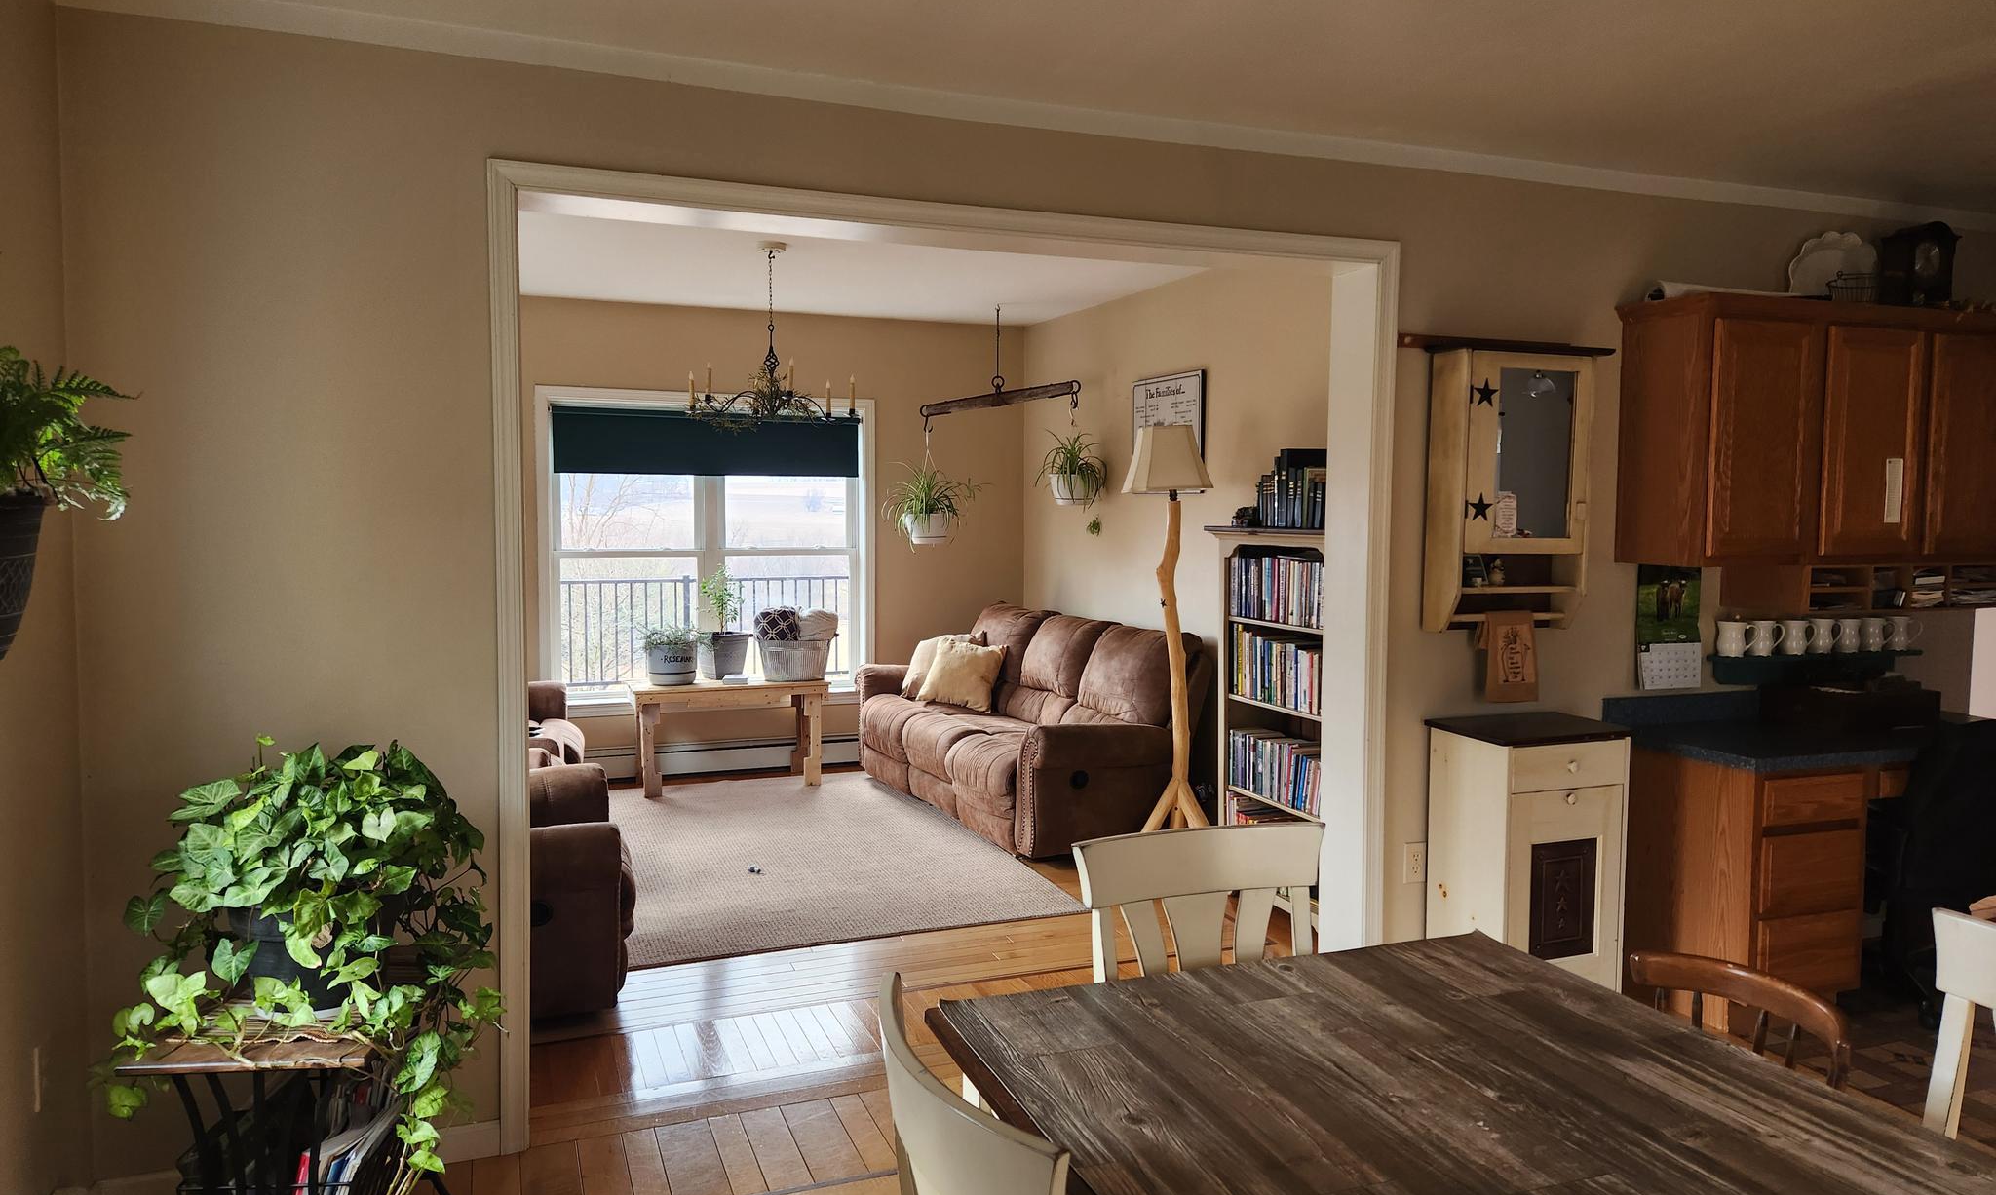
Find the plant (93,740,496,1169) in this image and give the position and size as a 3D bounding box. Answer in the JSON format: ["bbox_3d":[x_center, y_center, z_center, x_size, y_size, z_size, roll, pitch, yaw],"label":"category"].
[{"bbox_3d":[-1.257,0.648,2.423,0.600,0.775,0.530,-1,4,-21],"label":"plant"}]

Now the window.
[{"bbox_3d":[-1.469,-0.233,6.881,1.640,1.530,0.120,-1,5,-21],"label":"window"}]

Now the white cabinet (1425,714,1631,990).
[{"bbox_3d":[1.472,0.781,3.711,0.447,0.838,0.305,-1,5,-21],"label":"white cabinet"}]

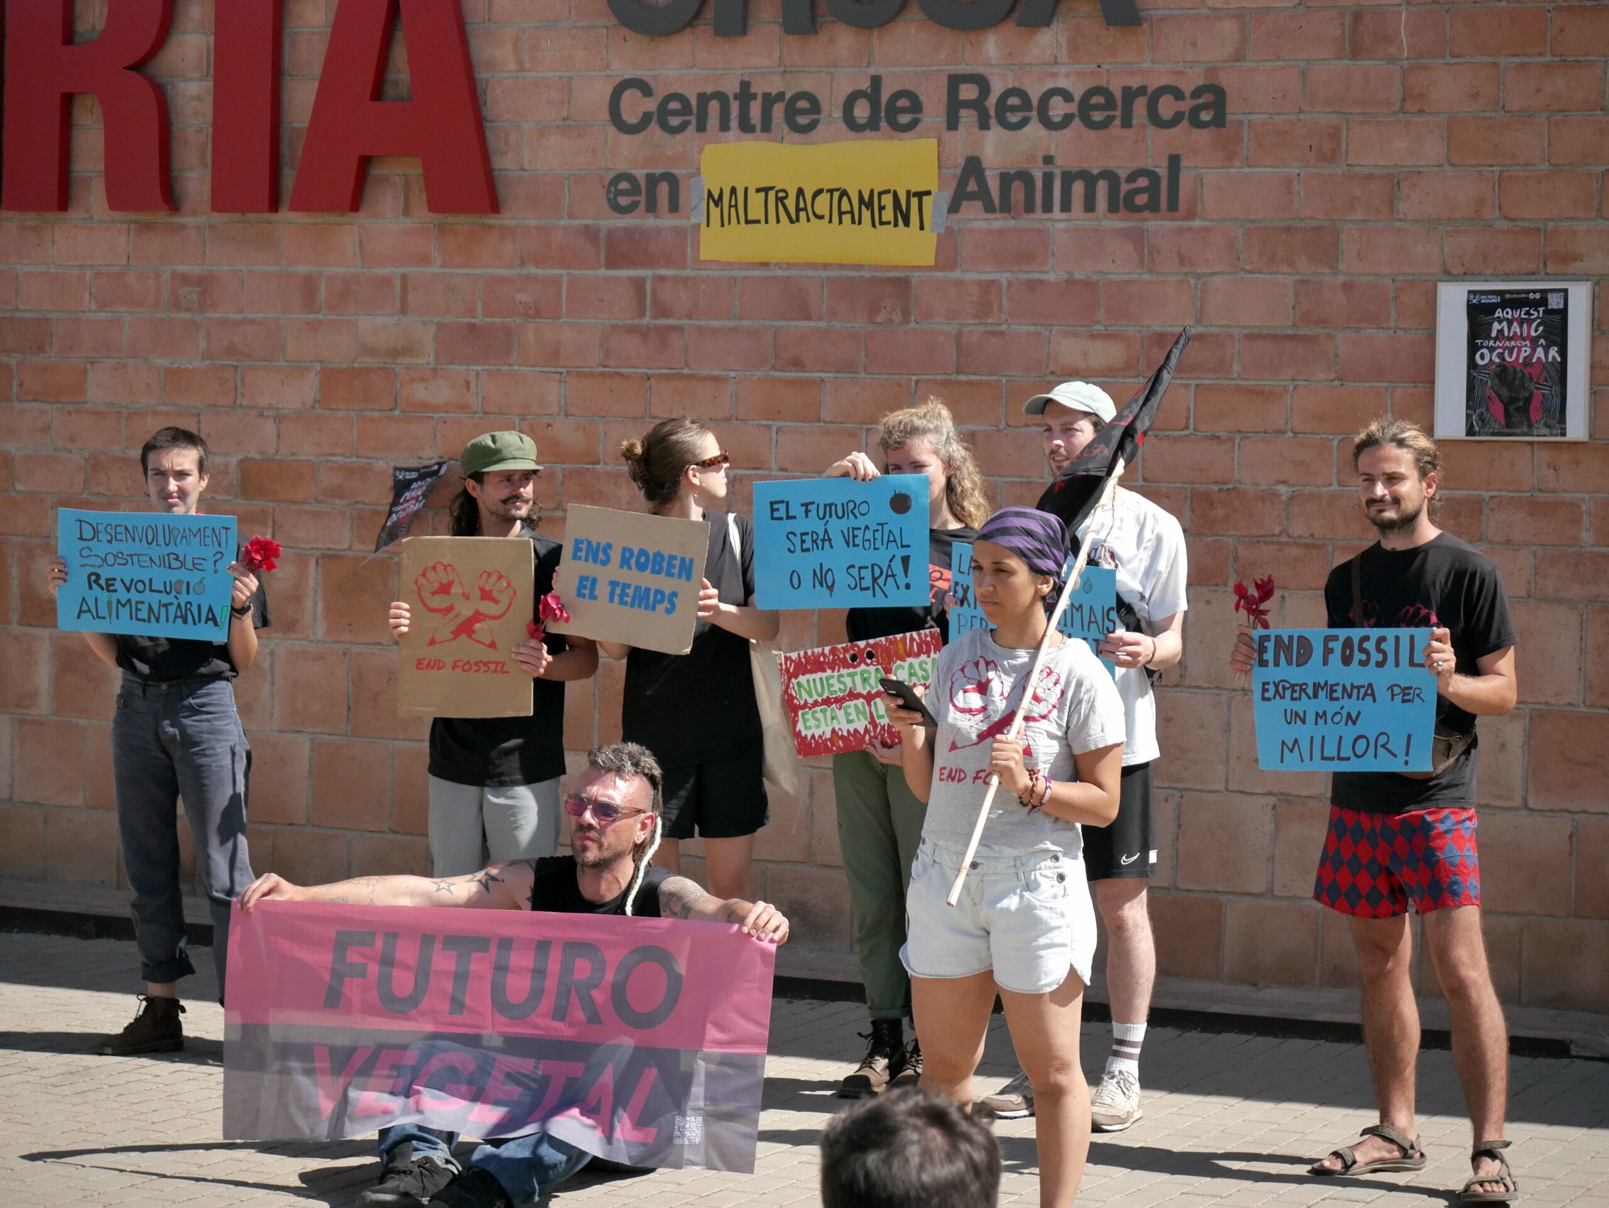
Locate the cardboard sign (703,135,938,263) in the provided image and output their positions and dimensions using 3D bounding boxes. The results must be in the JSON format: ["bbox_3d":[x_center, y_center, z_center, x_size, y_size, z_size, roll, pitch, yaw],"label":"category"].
[{"bbox_3d":[0.039,-1.207,12.596,0.788,0.362,0.015,3,2,26],"label":"cardboard sign"}]

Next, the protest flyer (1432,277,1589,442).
[{"bbox_3d":[1.979,-0.677,11.676,0.442,0.441,0.025,3,2,26],"label":"protest flyer"}]

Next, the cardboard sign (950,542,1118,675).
[{"bbox_3d":[0.561,0.028,10.239,0.420,0.310,0.015,5,2,18],"label":"cardboard sign"}]

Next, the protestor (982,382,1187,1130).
[{"bbox_3d":[0.699,0.365,10.465,0.540,1.840,0.430,3,3,30],"label":"protestor"}]

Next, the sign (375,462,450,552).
[{"bbox_3d":[-1.238,-0.310,13.231,0.270,0.286,0.060,3,2,26],"label":"sign"}]

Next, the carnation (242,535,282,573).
[{"bbox_3d":[-1.429,-0.129,11.023,0.105,0.105,0.095,2,2,10],"label":"carnation"}]

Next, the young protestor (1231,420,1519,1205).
[{"bbox_3d":[1.318,0.461,9.569,0.580,1.757,0.460,3,2,27],"label":"young protestor"}]

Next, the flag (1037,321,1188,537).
[{"bbox_3d":[0.631,-0.349,8.483,0.180,0.470,0.150,21,-9,11],"label":"flag"}]

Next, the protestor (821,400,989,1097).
[{"bbox_3d":[0.260,0.372,10.756,0.500,1.781,0.450,2,2,20],"label":"protestor"}]

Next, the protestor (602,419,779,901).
[{"bbox_3d":[-0.308,0.384,10.866,0.540,1.727,0.450,2,2,4],"label":"protestor"}]

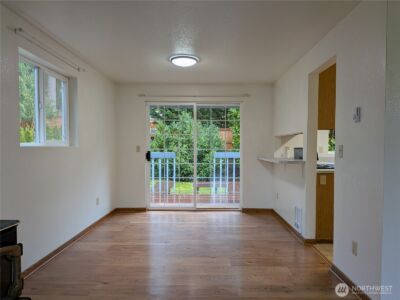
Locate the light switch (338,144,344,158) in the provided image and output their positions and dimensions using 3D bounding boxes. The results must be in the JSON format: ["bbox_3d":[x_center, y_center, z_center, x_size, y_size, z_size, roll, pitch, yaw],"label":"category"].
[{"bbox_3d":[1.314,0.015,2.586,0.009,0.117,0.073,0,1,1],"label":"light switch"}]

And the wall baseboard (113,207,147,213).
[{"bbox_3d":[-1.313,1.143,5.255,0.600,0.078,0.014,0,1,1],"label":"wall baseboard"}]

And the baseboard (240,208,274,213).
[{"bbox_3d":[1.075,1.137,5.208,0.565,0.074,0.014,0,1,1],"label":"baseboard"}]

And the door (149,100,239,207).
[{"bbox_3d":[-0.117,0.107,5.250,1.810,2.030,0.100,0,1,1],"label":"door"}]

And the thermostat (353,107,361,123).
[{"bbox_3d":[1.297,-0.295,2.311,0.030,0.125,0.078,0,1,1],"label":"thermostat"}]

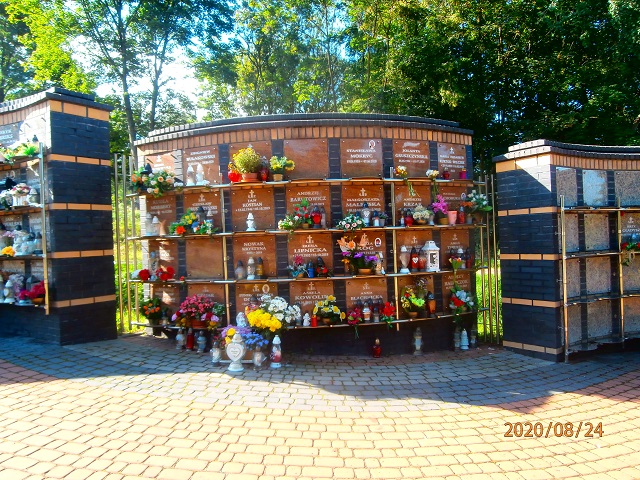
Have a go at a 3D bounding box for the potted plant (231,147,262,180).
[{"bbox_3d":[-0.815,-0.848,5.126,0.310,0.350,0.290,-2,0,9],"label":"potted plant"}]

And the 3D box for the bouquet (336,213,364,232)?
[{"bbox_3d":[0.328,-0.188,4.975,0.280,0.209,0.200,-2,0,-8],"label":"bouquet"}]

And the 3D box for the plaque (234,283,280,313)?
[{"bbox_3d":[-0.701,0.703,5.114,0.480,0.445,0.030,-2,0,9],"label":"plaque"}]

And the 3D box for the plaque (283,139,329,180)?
[{"bbox_3d":[-0.142,-0.887,5.111,0.482,0.455,0.030,-2,0,-1],"label":"plaque"}]

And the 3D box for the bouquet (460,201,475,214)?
[{"bbox_3d":[1.834,-0.404,5.746,0.135,0.160,0.125,-2,0,-33],"label":"bouquet"}]

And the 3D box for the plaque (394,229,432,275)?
[{"bbox_3d":[1.128,0.127,5.533,0.500,0.471,0.030,-2,0,-22],"label":"plaque"}]

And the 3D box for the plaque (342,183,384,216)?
[{"bbox_3d":[0.490,-0.380,5.176,0.482,0.455,0.030,-2,0,-11],"label":"plaque"}]

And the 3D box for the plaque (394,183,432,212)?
[{"bbox_3d":[1.078,-0.412,5.319,0.480,0.445,0.030,-2,0,-22],"label":"plaque"}]

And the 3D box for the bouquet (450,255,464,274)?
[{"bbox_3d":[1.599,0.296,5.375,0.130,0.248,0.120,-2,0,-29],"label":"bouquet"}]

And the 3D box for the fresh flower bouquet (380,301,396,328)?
[{"bbox_3d":[0.760,0.830,5.129,0.139,0.288,0.140,-2,0,-15],"label":"fresh flower bouquet"}]

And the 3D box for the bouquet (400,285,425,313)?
[{"bbox_3d":[1.038,0.674,5.189,0.225,0.338,0.190,-2,0,-20],"label":"bouquet"}]

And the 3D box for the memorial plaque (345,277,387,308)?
[{"bbox_3d":[0.542,0.670,5.260,0.490,0.440,0.030,-2,0,-11],"label":"memorial plaque"}]

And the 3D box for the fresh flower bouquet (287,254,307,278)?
[{"bbox_3d":[-0.254,0.286,4.997,0.205,0.252,0.170,-2,0,1],"label":"fresh flower bouquet"}]

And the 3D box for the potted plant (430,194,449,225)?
[{"bbox_3d":[1.385,-0.353,5.357,0.170,0.337,0.165,-2,0,0],"label":"potted plant"}]

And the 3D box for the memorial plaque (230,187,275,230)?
[{"bbox_3d":[-0.767,-0.349,5.331,0.500,0.471,0.030,-2,0,9],"label":"memorial plaque"}]

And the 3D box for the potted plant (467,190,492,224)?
[{"bbox_3d":[2.021,-0.424,5.855,0.280,0.370,0.250,-2,0,-38],"label":"potted plant"}]

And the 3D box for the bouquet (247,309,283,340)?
[{"bbox_3d":[-0.580,0.879,4.923,0.380,0.300,0.300,-2,0,7],"label":"bouquet"}]

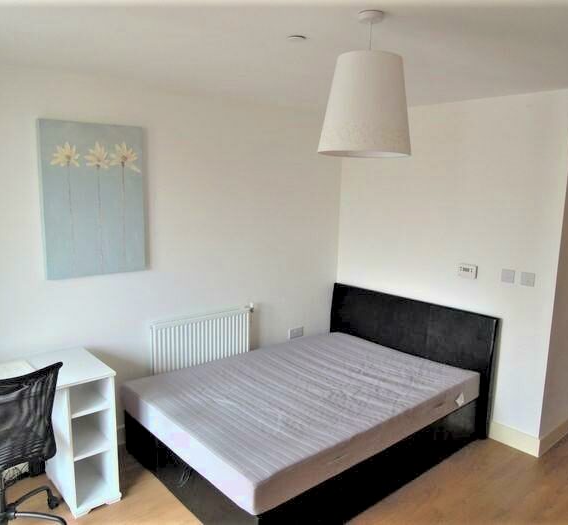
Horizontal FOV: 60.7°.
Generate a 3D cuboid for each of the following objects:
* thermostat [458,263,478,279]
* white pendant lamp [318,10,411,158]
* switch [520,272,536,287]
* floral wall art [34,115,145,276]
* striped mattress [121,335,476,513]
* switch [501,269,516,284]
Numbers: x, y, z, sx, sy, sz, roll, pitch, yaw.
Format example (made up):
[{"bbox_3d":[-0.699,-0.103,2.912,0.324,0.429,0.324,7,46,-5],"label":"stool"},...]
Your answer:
[{"bbox_3d":[1.325,0.062,3.491,0.030,0.092,0.143,-7,11,-41],"label":"thermostat"},{"bbox_3d":[0.308,-0.643,1.765,0.345,0.488,0.345,1,9,0],"label":"white pendant lamp"},{"bbox_3d":[1.603,0.111,3.192,0.012,0.087,0.087,-7,11,-41],"label":"switch"},{"bbox_3d":[-1.125,-0.364,2.920,0.600,0.900,0.033,-7,11,-41],"label":"floral wall art"},{"bbox_3d":[0.165,0.851,3.215,1.957,0.169,1.350,-7,11,-41],"label":"striped mattress"},{"bbox_3d":[1.517,0.094,3.287,0.012,0.087,0.087,-7,11,-41],"label":"switch"}]

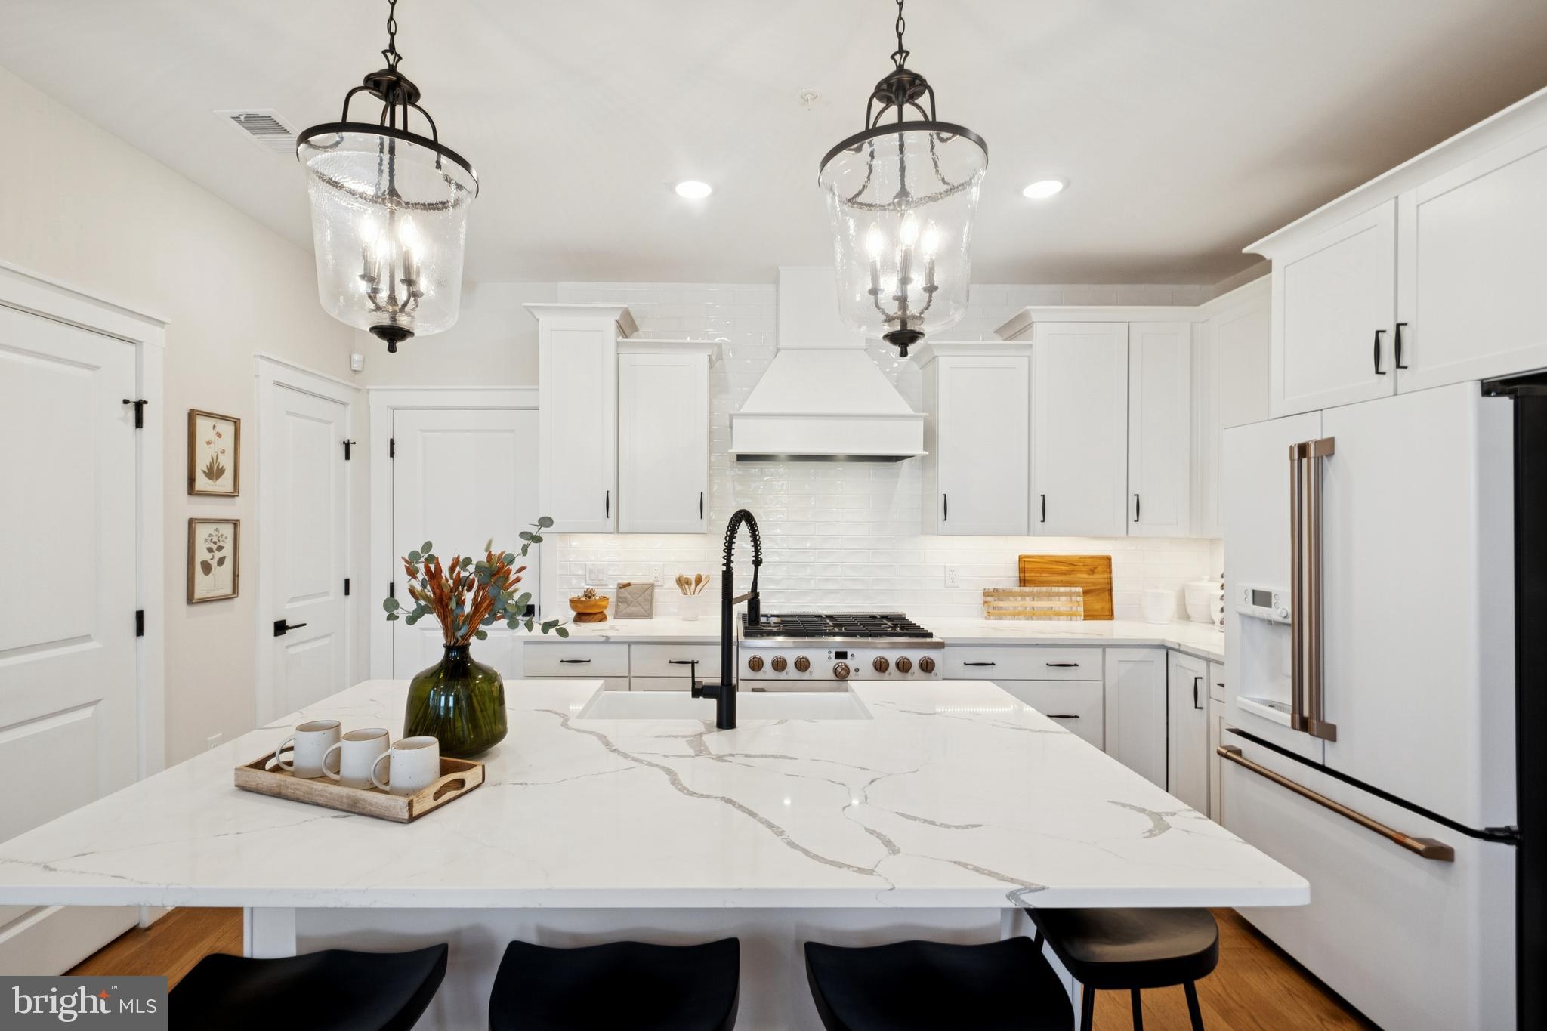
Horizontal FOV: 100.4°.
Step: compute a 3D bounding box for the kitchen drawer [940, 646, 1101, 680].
[{"bbox_3d":[1.135,0.681,2.969,0.746,0.147,0.030,0,0,-1],"label":"kitchen drawer"}]

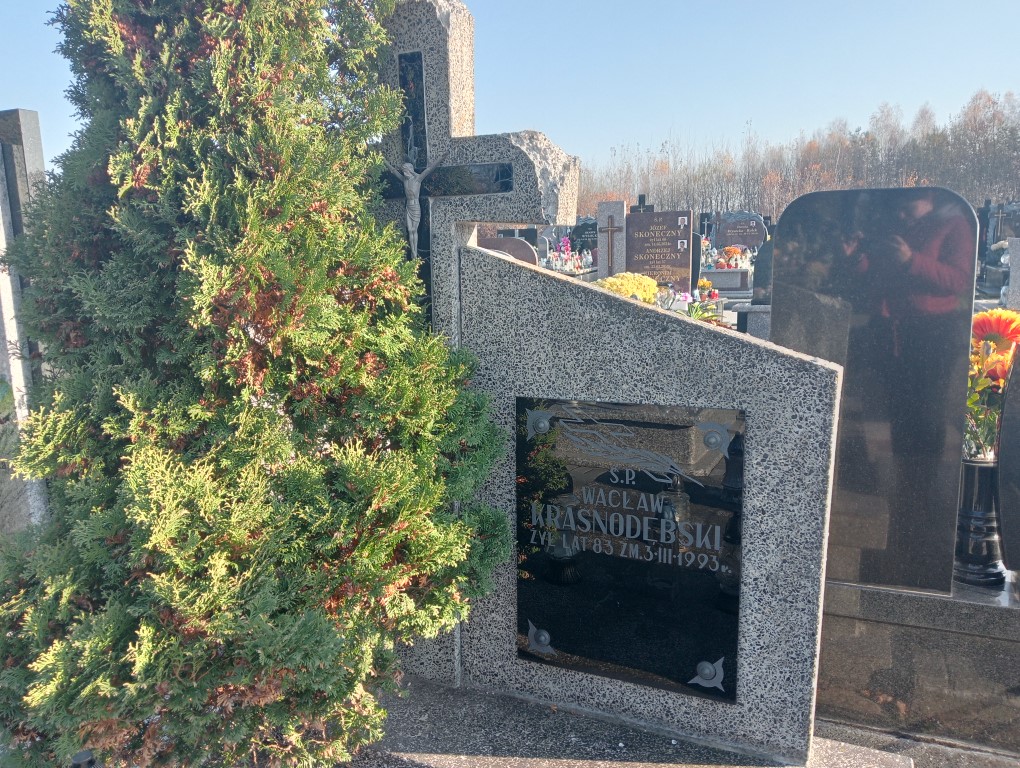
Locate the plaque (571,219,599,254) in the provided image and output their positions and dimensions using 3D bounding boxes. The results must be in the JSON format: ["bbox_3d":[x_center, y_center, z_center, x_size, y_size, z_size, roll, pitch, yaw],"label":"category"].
[{"bbox_3d":[1.471,-2.642,15.000,0.780,0.860,0.100,2,10,20],"label":"plaque"}]

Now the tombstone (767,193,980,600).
[{"bbox_3d":[0.893,0.020,2.090,0.450,0.995,0.085,3,10,22],"label":"tombstone"}]

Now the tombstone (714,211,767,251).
[{"bbox_3d":[4.633,-2.956,16.500,1.030,0.970,0.100,2,10,19],"label":"tombstone"}]

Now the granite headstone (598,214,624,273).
[{"bbox_3d":[0.988,-1.293,8.000,0.260,0.940,0.090,3,10,22],"label":"granite headstone"}]

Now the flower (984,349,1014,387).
[{"bbox_3d":[1.227,-0.039,2.071,0.100,0.100,0.070,3,10,22],"label":"flower"}]

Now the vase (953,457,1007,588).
[{"bbox_3d":[1.223,0.345,2.134,0.145,0.326,0.145,3,10,22],"label":"vase"}]

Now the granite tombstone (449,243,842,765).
[{"bbox_3d":[0.218,0.188,1.460,0.650,0.860,0.085,3,10,22],"label":"granite tombstone"}]

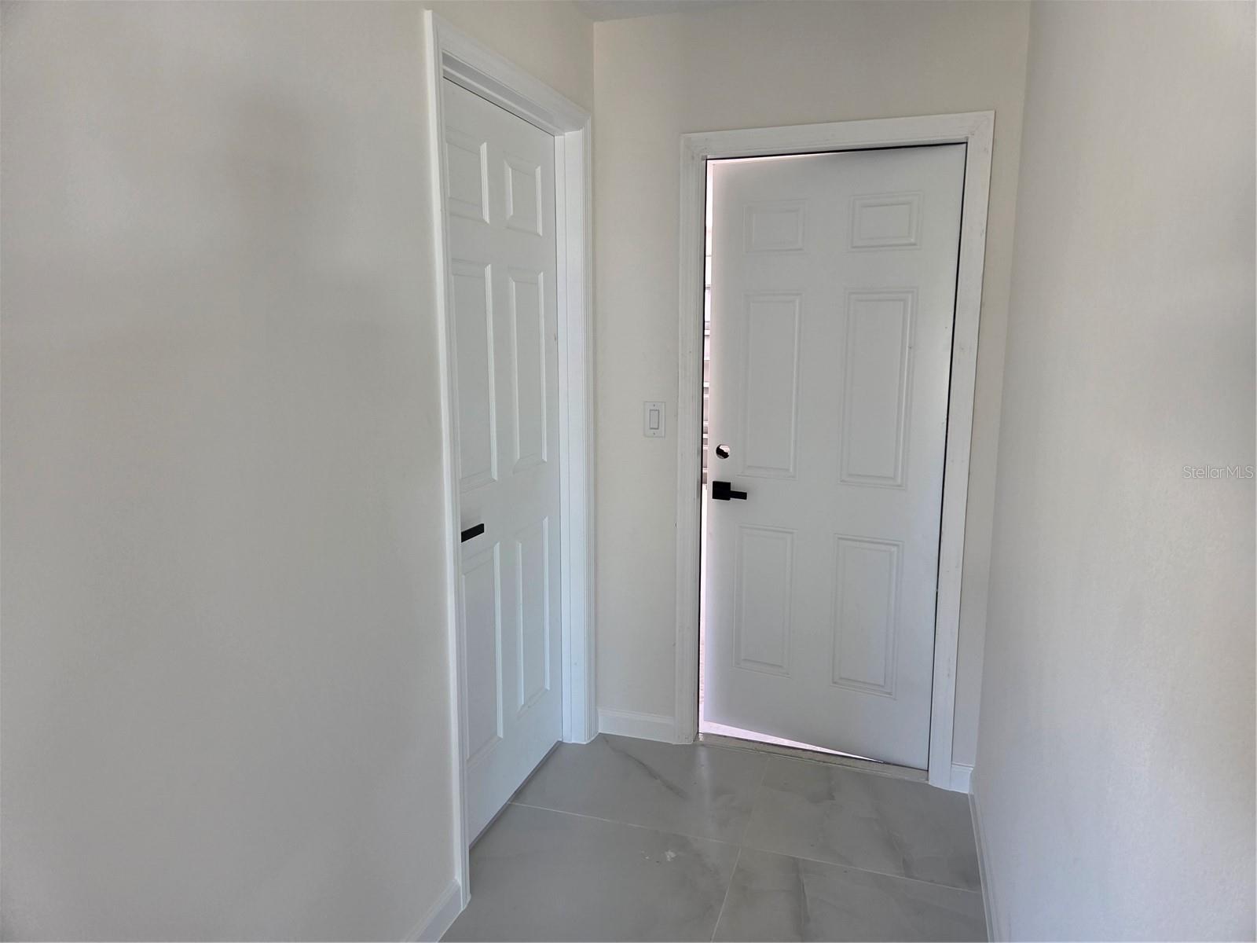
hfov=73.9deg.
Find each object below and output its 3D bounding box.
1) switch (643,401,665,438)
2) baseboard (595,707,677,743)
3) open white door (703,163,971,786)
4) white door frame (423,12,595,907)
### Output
[{"bbox_3d":[0.087,-0.172,2.774,0.072,0.115,0.010,3,10,18],"label":"switch"},{"bbox_3d":[0.025,0.906,2.979,0.292,0.092,0.015,3,10,18],"label":"baseboard"},{"bbox_3d":[0.642,-0.022,2.773,0.800,1.975,0.045,5,11,25],"label":"open white door"},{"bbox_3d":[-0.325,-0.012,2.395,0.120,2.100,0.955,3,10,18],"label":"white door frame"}]

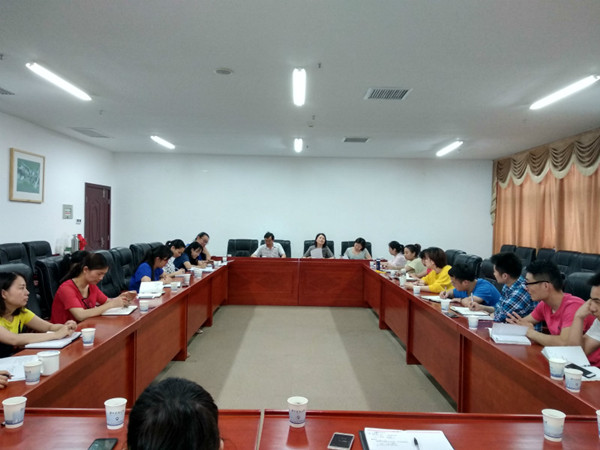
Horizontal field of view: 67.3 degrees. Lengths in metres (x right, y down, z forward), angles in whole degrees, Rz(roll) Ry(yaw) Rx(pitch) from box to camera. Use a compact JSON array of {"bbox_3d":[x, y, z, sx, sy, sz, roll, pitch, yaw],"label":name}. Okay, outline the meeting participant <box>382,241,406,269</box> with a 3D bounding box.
[{"bbox_3d":[1.516,0.867,7.468,0.750,1.200,0.500,1,0,-1],"label":"meeting participant"}]

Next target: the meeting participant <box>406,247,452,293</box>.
[{"bbox_3d":[1.548,0.860,4.970,0.820,1.210,0.550,1,1,-1],"label":"meeting participant"}]

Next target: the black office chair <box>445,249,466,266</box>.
[{"bbox_3d":[2.003,0.915,6.750,0.700,1.080,0.620,1,1,-1],"label":"black office chair"}]

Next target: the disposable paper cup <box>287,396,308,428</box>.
[{"bbox_3d":[-0.007,0.648,1.550,0.074,0.088,0.074,1,1,-1],"label":"disposable paper cup"}]

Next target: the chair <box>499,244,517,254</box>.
[{"bbox_3d":[3.771,0.922,8.665,0.660,1.074,0.610,1,0,-1],"label":"chair"}]

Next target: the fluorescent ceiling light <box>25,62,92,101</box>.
[{"bbox_3d":[-2.558,-1.526,4.888,0.135,0.075,1.240,1,0,-1],"label":"fluorescent ceiling light"}]

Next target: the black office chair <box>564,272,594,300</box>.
[{"bbox_3d":[2.077,0.933,3.748,0.660,1.074,0.610,1,0,-1],"label":"black office chair"}]

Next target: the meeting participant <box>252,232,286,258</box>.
[{"bbox_3d":[-0.593,0.763,8.469,0.600,1.240,0.750,1,1,-1],"label":"meeting participant"}]

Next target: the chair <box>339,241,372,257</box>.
[{"bbox_3d":[1.133,0.903,8.835,0.610,1.120,0.680,1,0,-1],"label":"chair"}]

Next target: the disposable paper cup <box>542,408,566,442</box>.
[{"bbox_3d":[0.836,0.662,1.484,0.072,0.081,0.072,1,0,0],"label":"disposable paper cup"}]

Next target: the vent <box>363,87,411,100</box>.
[{"bbox_3d":[1.010,-1.518,5.245,0.474,0.040,0.463,1,0,-1],"label":"vent"}]

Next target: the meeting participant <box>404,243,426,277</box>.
[{"bbox_3d":[1.582,0.882,6.739,0.750,1.180,0.500,1,0,-1],"label":"meeting participant"}]

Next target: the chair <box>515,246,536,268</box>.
[{"bbox_3d":[3.317,0.944,7.284,0.680,1.120,0.620,1,0,-1],"label":"chair"}]

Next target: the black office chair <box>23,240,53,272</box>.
[{"bbox_3d":[-3.592,0.797,6.493,0.700,1.090,0.620,1,1,-1],"label":"black office chair"}]

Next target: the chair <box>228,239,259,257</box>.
[{"bbox_3d":[-1.106,0.833,8.518,0.610,1.074,0.660,1,0,-1],"label":"chair"}]

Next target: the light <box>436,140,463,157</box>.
[{"bbox_3d":[2.780,-1.438,8.418,0.130,0.080,1.220,1,1,-1],"label":"light"}]

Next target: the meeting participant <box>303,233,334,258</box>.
[{"bbox_3d":[0.342,0.782,8.487,0.560,1.240,0.750,1,1,-1],"label":"meeting participant"}]

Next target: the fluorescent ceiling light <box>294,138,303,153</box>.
[{"bbox_3d":[-0.032,-1.512,8.681,0.135,0.075,1.270,1,0,-1],"label":"fluorescent ceiling light"}]

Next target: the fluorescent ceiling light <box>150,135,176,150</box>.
[{"bbox_3d":[-2.590,-1.558,8.602,0.135,0.075,1.270,1,0,-1],"label":"fluorescent ceiling light"}]

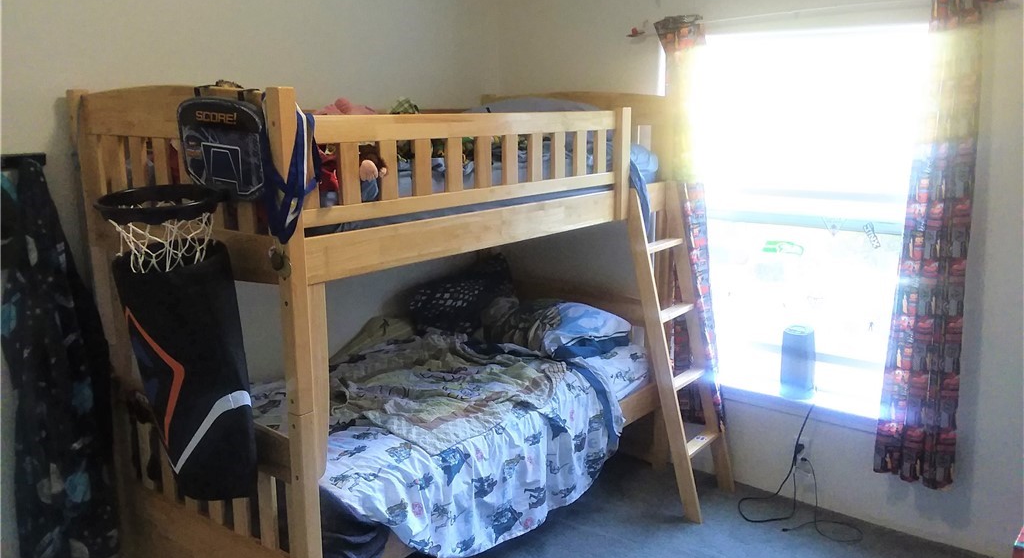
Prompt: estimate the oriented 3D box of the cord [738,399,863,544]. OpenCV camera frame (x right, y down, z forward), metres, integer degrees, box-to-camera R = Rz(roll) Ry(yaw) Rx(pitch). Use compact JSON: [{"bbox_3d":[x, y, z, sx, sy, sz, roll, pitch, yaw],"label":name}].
[{"bbox_3d":[1.201,0.778,3.274,0.474,0.449,0.285,9,15,36],"label":"cord"}]

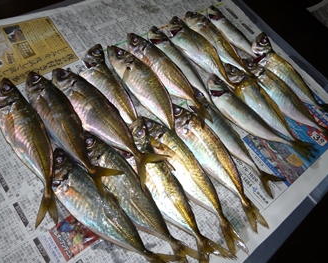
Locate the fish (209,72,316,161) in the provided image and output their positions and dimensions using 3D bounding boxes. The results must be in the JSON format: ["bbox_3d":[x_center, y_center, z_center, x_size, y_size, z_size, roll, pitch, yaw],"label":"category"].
[{"bbox_3d":[0.123,-0.016,0.379,0.177,0.024,0.049,41,62,11],"label":"fish"}]

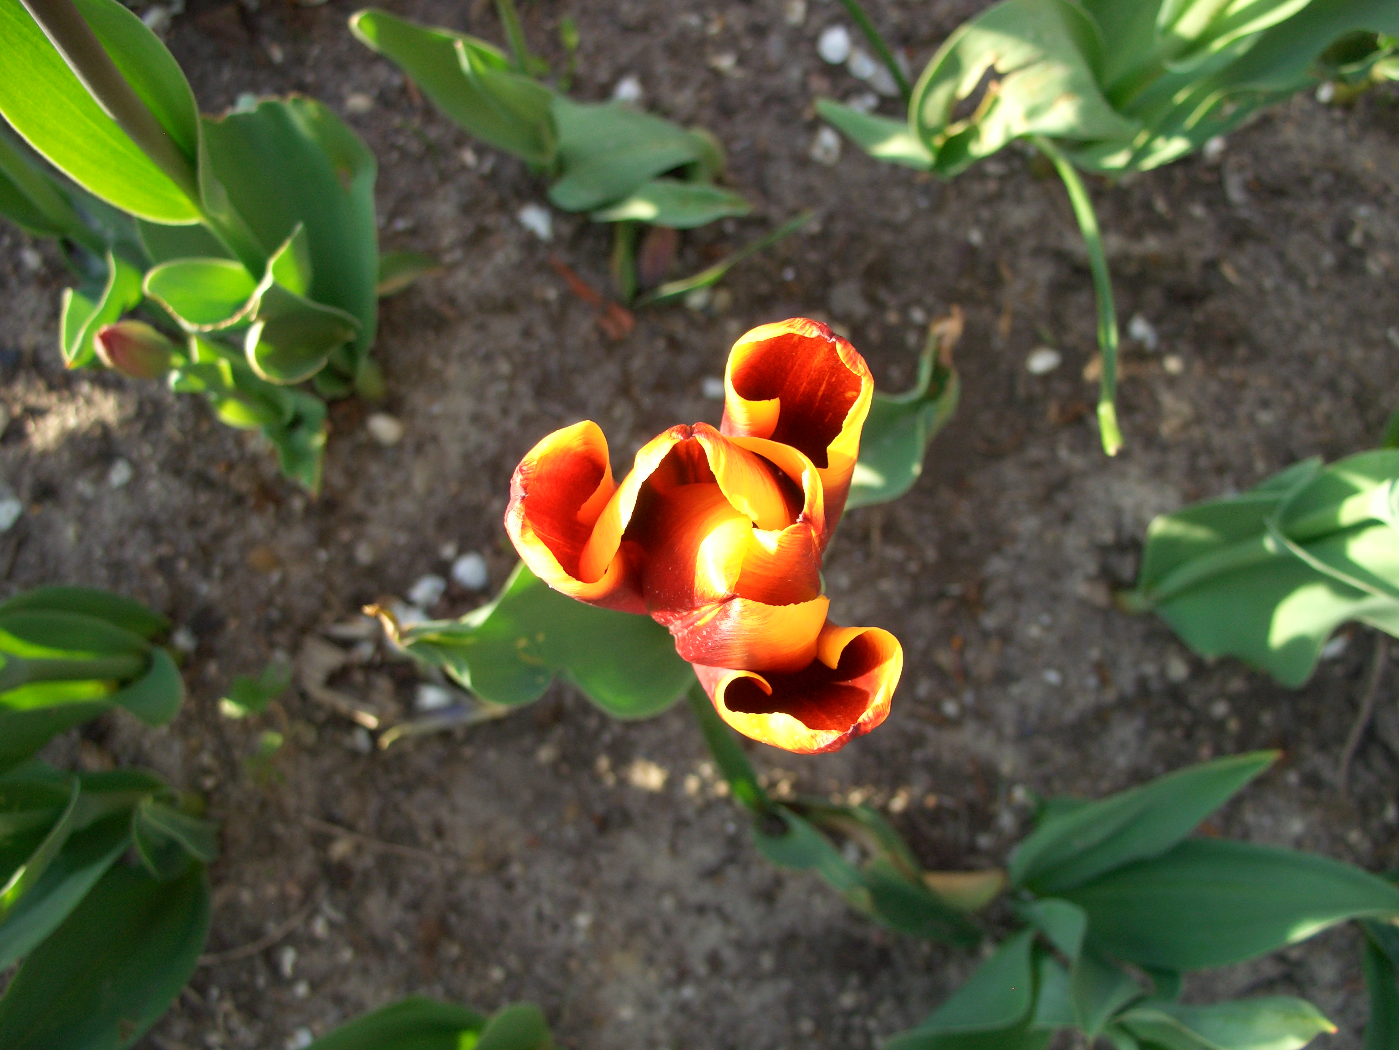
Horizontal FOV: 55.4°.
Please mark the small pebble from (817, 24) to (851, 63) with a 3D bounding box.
[{"bbox_3d":[0.076,-0.272,0.755,0.019,0.012,0.021,-9,80,-2],"label":"small pebble"}]

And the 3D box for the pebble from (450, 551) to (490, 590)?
[{"bbox_3d":[-0.121,0.024,0.701,0.018,0.012,0.020,-17,81,-3],"label":"pebble"}]

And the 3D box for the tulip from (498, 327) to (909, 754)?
[{"bbox_3d":[0.000,0.004,0.335,0.092,0.065,0.095,0,74,-2],"label":"tulip"}]

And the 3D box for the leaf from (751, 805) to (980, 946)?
[{"bbox_3d":[0.075,0.159,0.607,0.112,0.038,0.040,27,78,9],"label":"leaf"}]

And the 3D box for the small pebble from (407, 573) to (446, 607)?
[{"bbox_3d":[-0.143,0.034,0.699,0.021,0.011,0.015,-32,82,-6],"label":"small pebble"}]

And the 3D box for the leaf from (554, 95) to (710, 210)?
[{"bbox_3d":[-0.035,-0.181,0.651,0.072,0.035,0.052,-12,76,-1],"label":"leaf"}]

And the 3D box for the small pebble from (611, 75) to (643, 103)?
[{"bbox_3d":[-0.041,-0.245,0.750,0.015,0.010,0.017,-6,80,-2],"label":"small pebble"}]

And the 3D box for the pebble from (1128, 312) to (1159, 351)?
[{"bbox_3d":[0.242,-0.105,0.728,0.012,0.010,0.021,-41,83,-7],"label":"pebble"}]

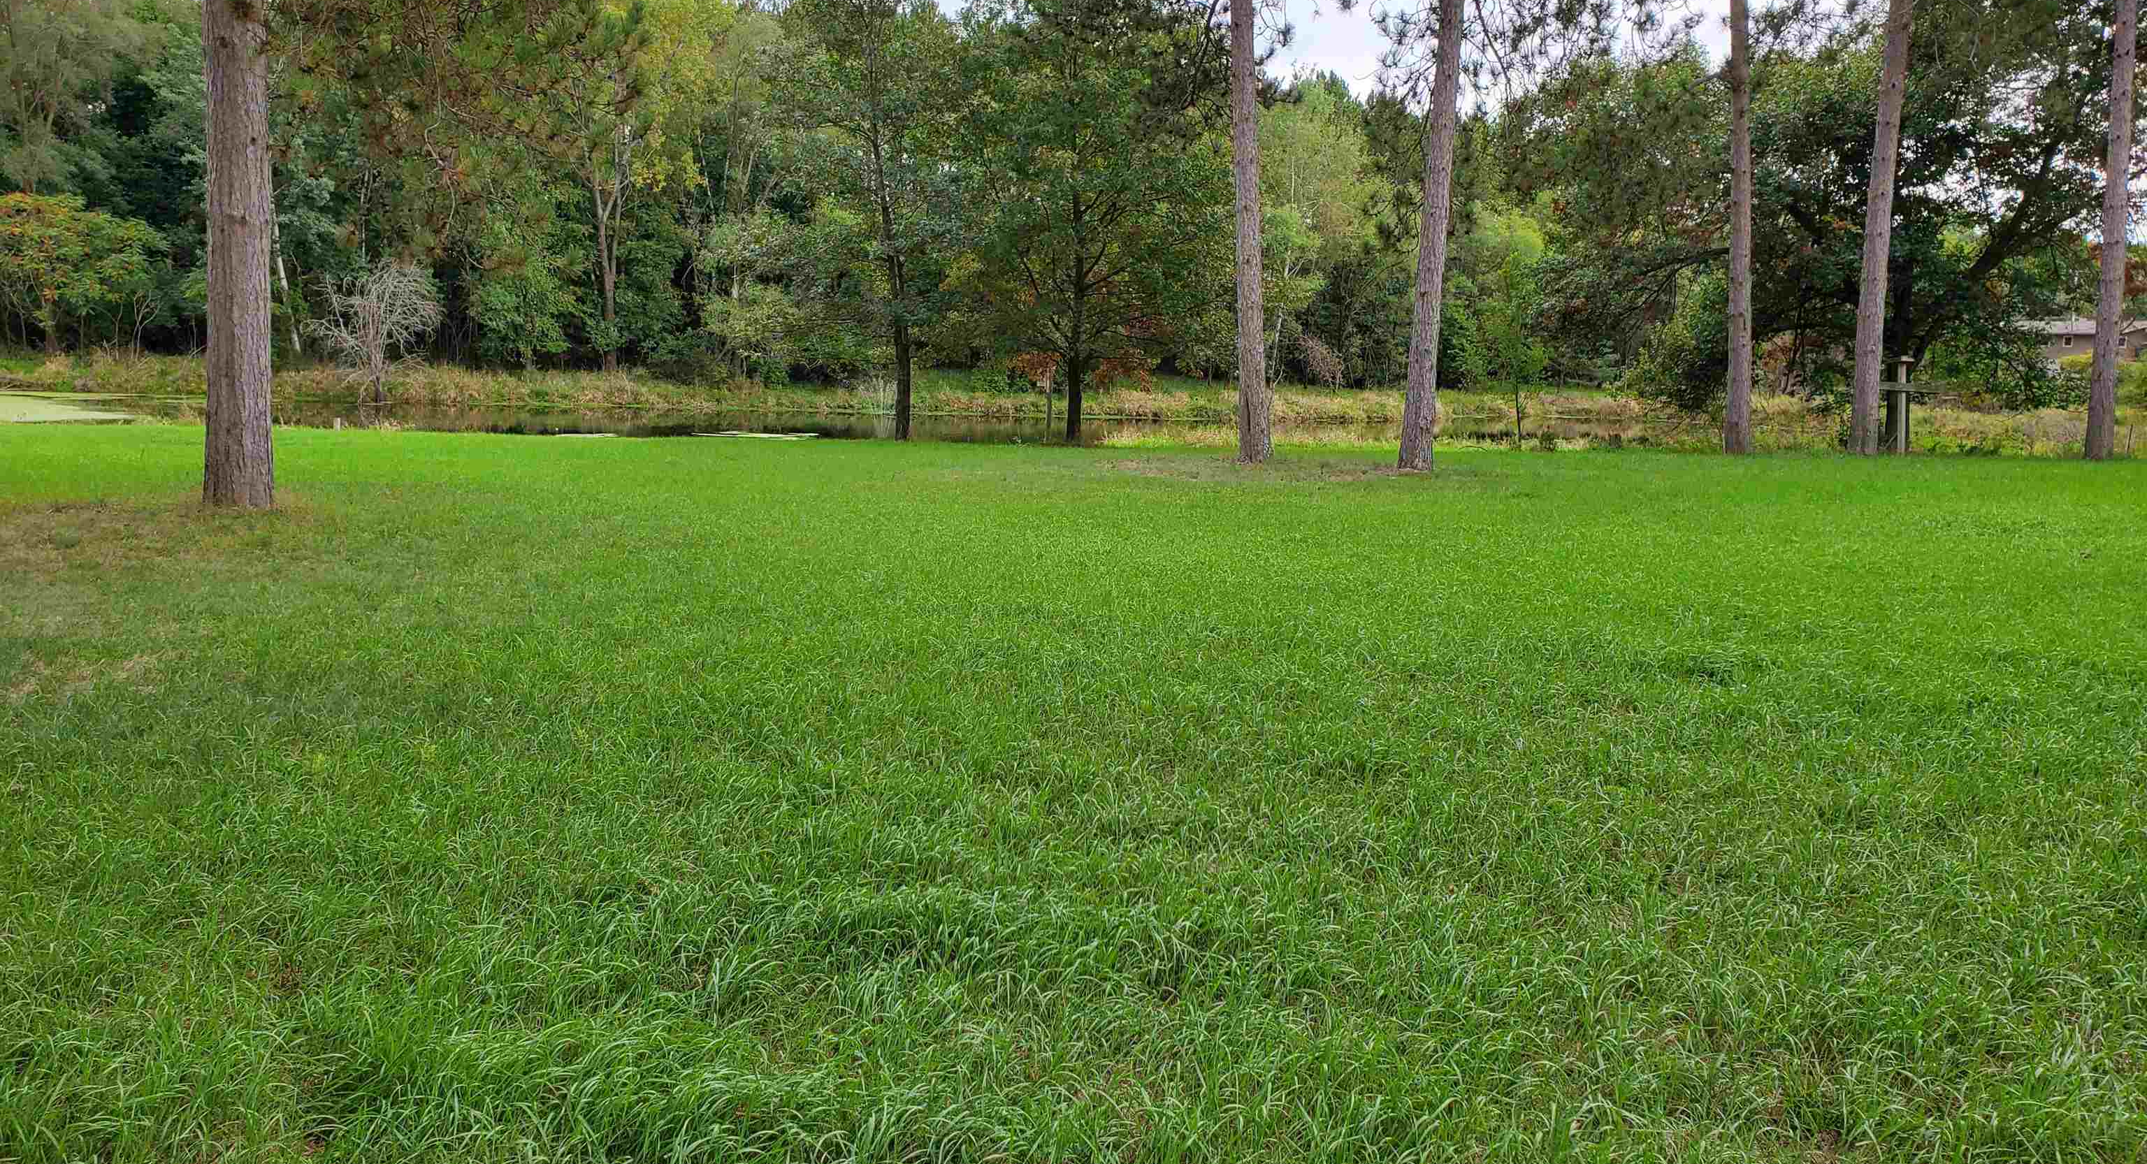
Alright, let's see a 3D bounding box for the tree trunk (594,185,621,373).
[{"bbox_3d":[-17.350,-11.327,60.000,0.850,6.900,0.700,0,8,0],"label":"tree trunk"}]

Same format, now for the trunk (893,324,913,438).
[{"bbox_3d":[-3.273,-3.869,31.000,0.360,2.200,0.350,0,8,0],"label":"trunk"}]

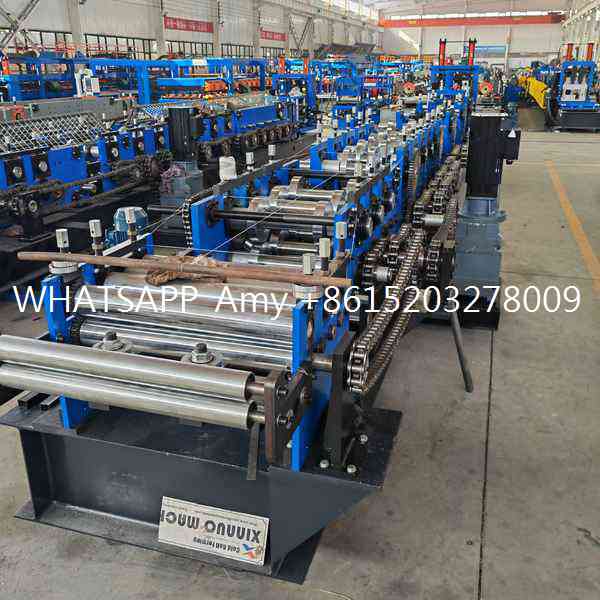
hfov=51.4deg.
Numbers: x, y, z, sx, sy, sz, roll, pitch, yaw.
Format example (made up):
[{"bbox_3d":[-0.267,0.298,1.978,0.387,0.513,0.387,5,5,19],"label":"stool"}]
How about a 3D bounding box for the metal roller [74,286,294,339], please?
[{"bbox_3d":[-0.351,0.036,1.884,0.727,0.100,0.100,6,22,16],"label":"metal roller"}]

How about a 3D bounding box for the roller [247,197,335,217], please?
[{"bbox_3d":[-0.055,-0.490,3.318,0.481,0.091,0.091,6,21,16],"label":"roller"}]

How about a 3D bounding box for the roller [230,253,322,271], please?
[{"bbox_3d":[-0.122,-0.188,3.165,0.478,0.091,0.091,6,21,16],"label":"roller"}]

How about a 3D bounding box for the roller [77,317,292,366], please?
[{"bbox_3d":[-0.351,0.138,1.923,0.727,0.100,0.100,6,22,16],"label":"roller"}]

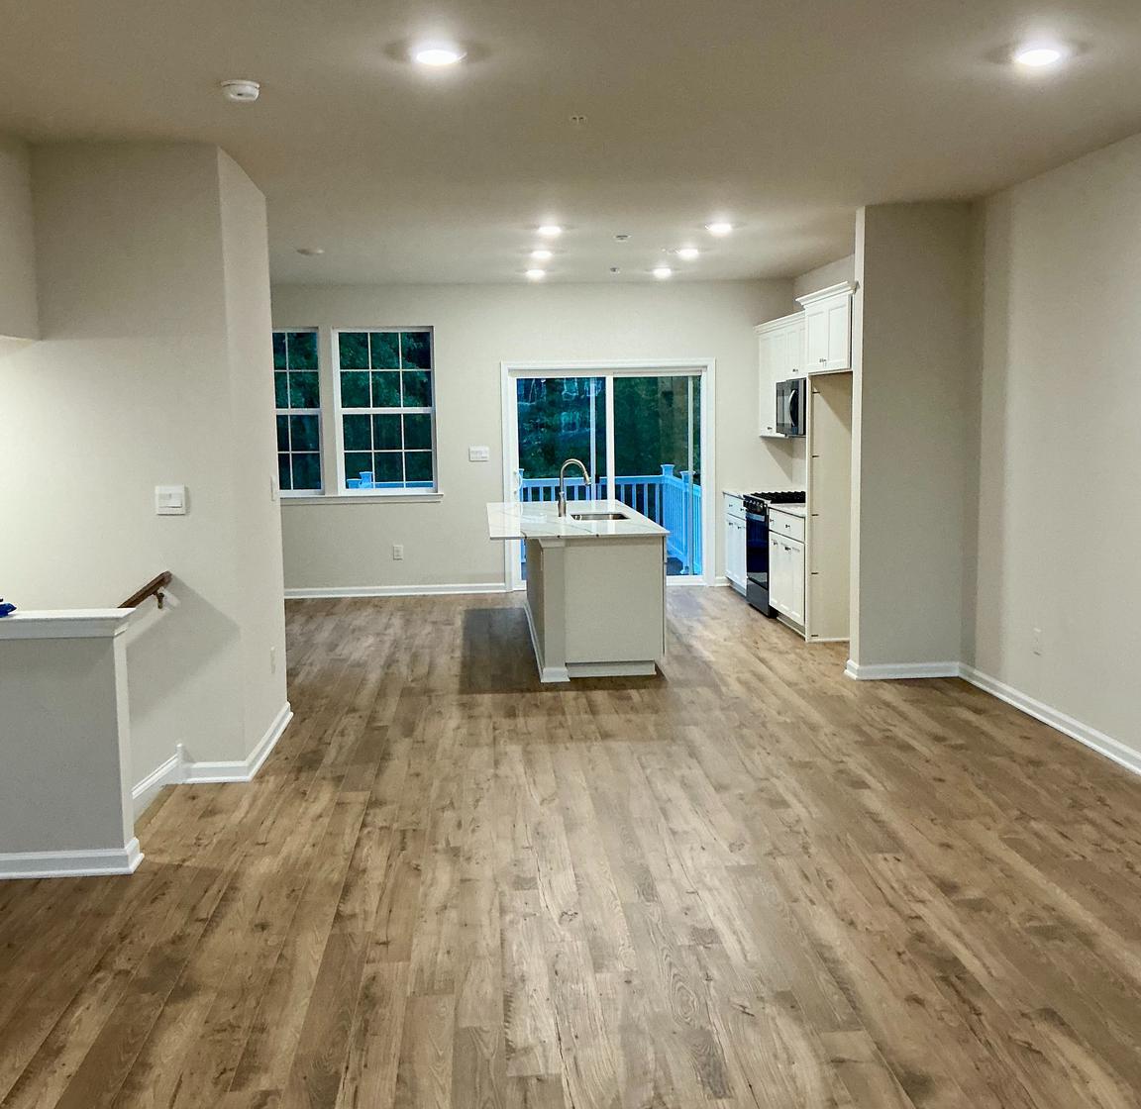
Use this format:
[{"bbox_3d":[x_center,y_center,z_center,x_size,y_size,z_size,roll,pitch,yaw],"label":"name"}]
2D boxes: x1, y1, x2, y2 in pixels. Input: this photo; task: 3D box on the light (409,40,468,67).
[{"bbox_3d":[-0.435,-1.624,4.190,0.186,0.030,0.186,-1,6,-4],"label":"light"}]

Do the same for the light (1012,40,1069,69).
[{"bbox_3d":[1.578,-1.660,4.281,0.188,0.036,0.188,-1,6,-4],"label":"light"}]

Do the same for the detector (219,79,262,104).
[{"bbox_3d":[-1.161,-1.636,4.503,0.136,0.047,0.136,-1,6,-4],"label":"detector"}]

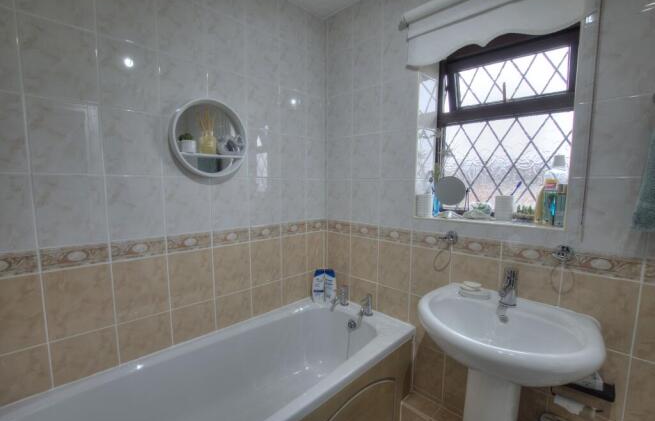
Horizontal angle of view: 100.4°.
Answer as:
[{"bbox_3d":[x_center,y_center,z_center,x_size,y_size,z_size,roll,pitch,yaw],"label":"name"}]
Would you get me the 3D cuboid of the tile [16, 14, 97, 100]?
[{"bbox_3d":[-0.929,-0.517,0.954,0.200,0.258,0.009,-5,7,-42],"label":"tile"}]

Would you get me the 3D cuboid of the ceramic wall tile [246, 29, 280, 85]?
[{"bbox_3d":[-0.346,-0.824,1.456,0.196,0.257,0.009,-5,7,-42],"label":"ceramic wall tile"}]

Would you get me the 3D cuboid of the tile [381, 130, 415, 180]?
[{"bbox_3d":[0.376,-0.292,1.450,0.200,0.250,0.010,5,7,43],"label":"tile"}]

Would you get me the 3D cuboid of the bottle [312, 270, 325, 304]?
[{"bbox_3d":[-0.058,0.488,1.773,0.075,0.210,0.046,0,5,-2],"label":"bottle"}]

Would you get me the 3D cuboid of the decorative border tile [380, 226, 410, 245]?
[{"bbox_3d":[0.373,0.135,1.491,0.200,0.080,0.010,5,7,43],"label":"decorative border tile"}]

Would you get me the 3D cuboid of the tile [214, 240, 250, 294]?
[{"bbox_3d":[-0.505,0.312,1.455,0.198,0.258,0.010,-5,8,-42],"label":"tile"}]

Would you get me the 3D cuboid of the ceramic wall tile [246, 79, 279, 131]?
[{"bbox_3d":[-0.350,-0.571,1.504,0.198,0.258,0.010,-5,8,-42],"label":"ceramic wall tile"}]

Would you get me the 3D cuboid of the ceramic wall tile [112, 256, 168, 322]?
[{"bbox_3d":[-0.789,0.329,1.166,0.200,0.258,0.009,-5,7,-42],"label":"ceramic wall tile"}]

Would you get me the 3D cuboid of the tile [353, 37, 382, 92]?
[{"bbox_3d":[0.233,-0.837,1.569,0.202,0.256,0.010,5,8,41],"label":"tile"}]

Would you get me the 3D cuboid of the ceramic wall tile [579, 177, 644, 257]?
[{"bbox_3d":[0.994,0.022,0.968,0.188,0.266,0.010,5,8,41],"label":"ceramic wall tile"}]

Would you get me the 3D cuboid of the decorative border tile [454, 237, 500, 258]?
[{"bbox_3d":[0.664,0.162,1.225,0.200,0.080,0.010,5,7,43],"label":"decorative border tile"}]

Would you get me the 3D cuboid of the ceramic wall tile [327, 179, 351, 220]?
[{"bbox_3d":[0.074,-0.063,1.722,0.195,0.257,0.009,5,7,42],"label":"ceramic wall tile"}]

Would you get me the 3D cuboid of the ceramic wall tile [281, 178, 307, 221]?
[{"bbox_3d":[-0.203,-0.058,1.679,0.200,0.258,0.009,-5,7,-42],"label":"ceramic wall tile"}]

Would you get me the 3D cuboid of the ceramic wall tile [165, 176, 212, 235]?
[{"bbox_3d":[-0.638,-0.022,1.267,0.200,0.250,0.010,-5,8,-44],"label":"ceramic wall tile"}]

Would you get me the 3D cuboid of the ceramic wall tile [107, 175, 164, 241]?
[{"bbox_3d":[-0.804,-0.009,1.160,0.198,0.266,0.010,-5,8,-41],"label":"ceramic wall tile"}]

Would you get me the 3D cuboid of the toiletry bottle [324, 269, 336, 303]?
[{"bbox_3d":[0.020,0.487,1.774,0.075,0.214,0.046,0,5,1],"label":"toiletry bottle"}]

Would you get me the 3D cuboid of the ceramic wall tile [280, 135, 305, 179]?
[{"bbox_3d":[-0.202,-0.317,1.638,0.196,0.257,0.009,-5,7,-42],"label":"ceramic wall tile"}]

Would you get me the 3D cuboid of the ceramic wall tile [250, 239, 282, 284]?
[{"bbox_3d":[-0.358,0.302,1.591,0.198,0.260,0.010,-5,8,-41],"label":"ceramic wall tile"}]

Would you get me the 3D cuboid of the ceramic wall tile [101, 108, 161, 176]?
[{"bbox_3d":[-0.787,-0.269,1.111,0.196,0.257,0.009,-5,7,-42],"label":"ceramic wall tile"}]

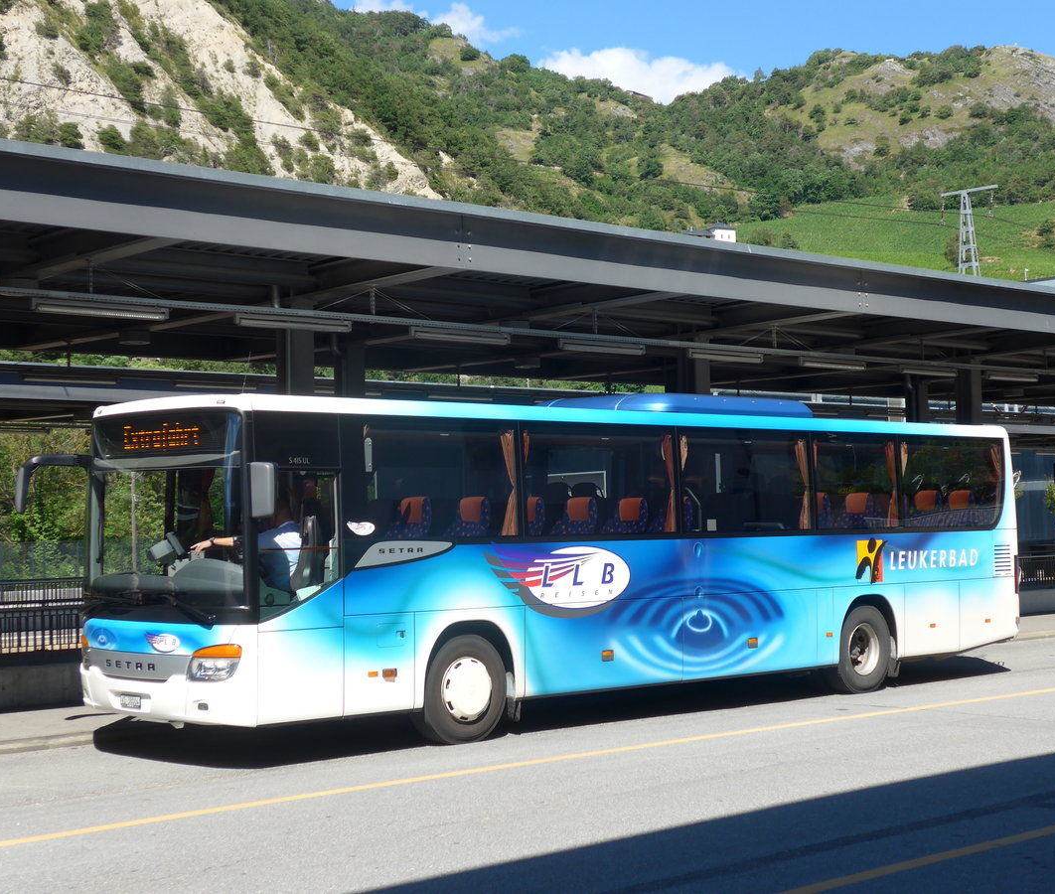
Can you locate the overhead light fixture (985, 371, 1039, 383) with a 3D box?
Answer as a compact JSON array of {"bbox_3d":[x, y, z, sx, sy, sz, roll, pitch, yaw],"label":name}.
[{"bbox_3d":[8.134,-1.166,31.748,1.540,0.130,0.120,1,-3,-44],"label":"overhead light fixture"}]

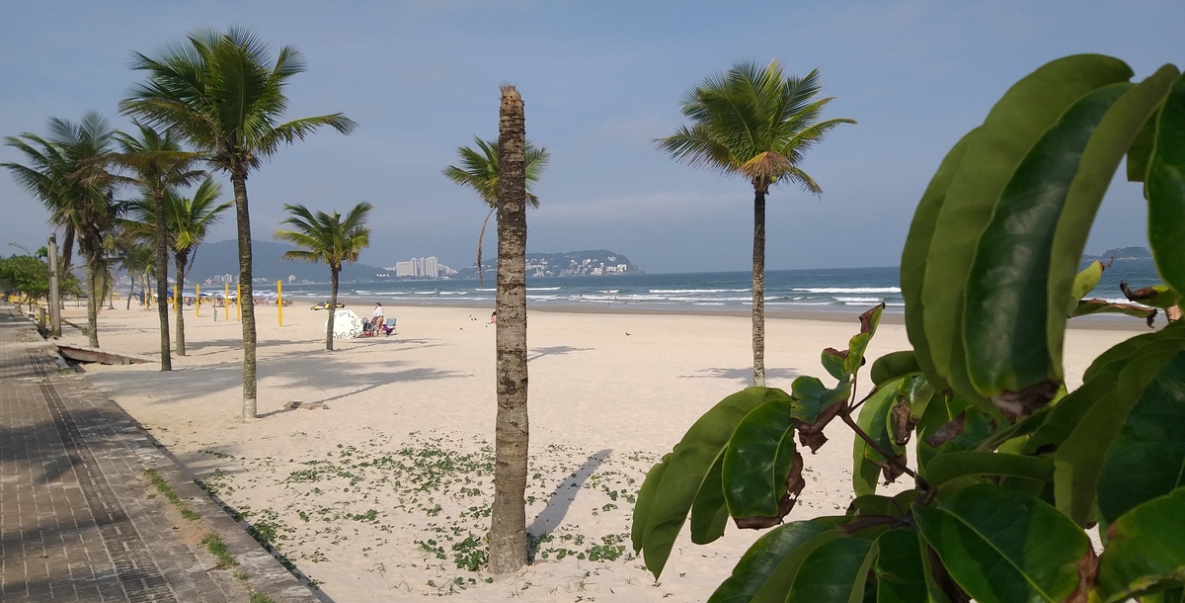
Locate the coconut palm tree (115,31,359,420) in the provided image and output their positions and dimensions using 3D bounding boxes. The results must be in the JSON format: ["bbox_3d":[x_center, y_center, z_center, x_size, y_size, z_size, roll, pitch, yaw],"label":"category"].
[{"bbox_3d":[-5.842,-1.298,14.863,3.900,6.470,3.600,-2,2,-21],"label":"coconut palm tree"}]

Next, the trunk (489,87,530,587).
[{"bbox_3d":[-0.615,0.222,6.559,0.300,3.580,0.300,-2,2,-5],"label":"trunk"}]

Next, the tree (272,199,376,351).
[{"bbox_3d":[-9.394,-0.866,31.480,3.500,5.130,3.400,-2,2,-17],"label":"tree"}]

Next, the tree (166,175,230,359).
[{"bbox_3d":[-13.744,-1.173,29.766,3.600,5.920,3.500,-3,2,-25],"label":"tree"}]

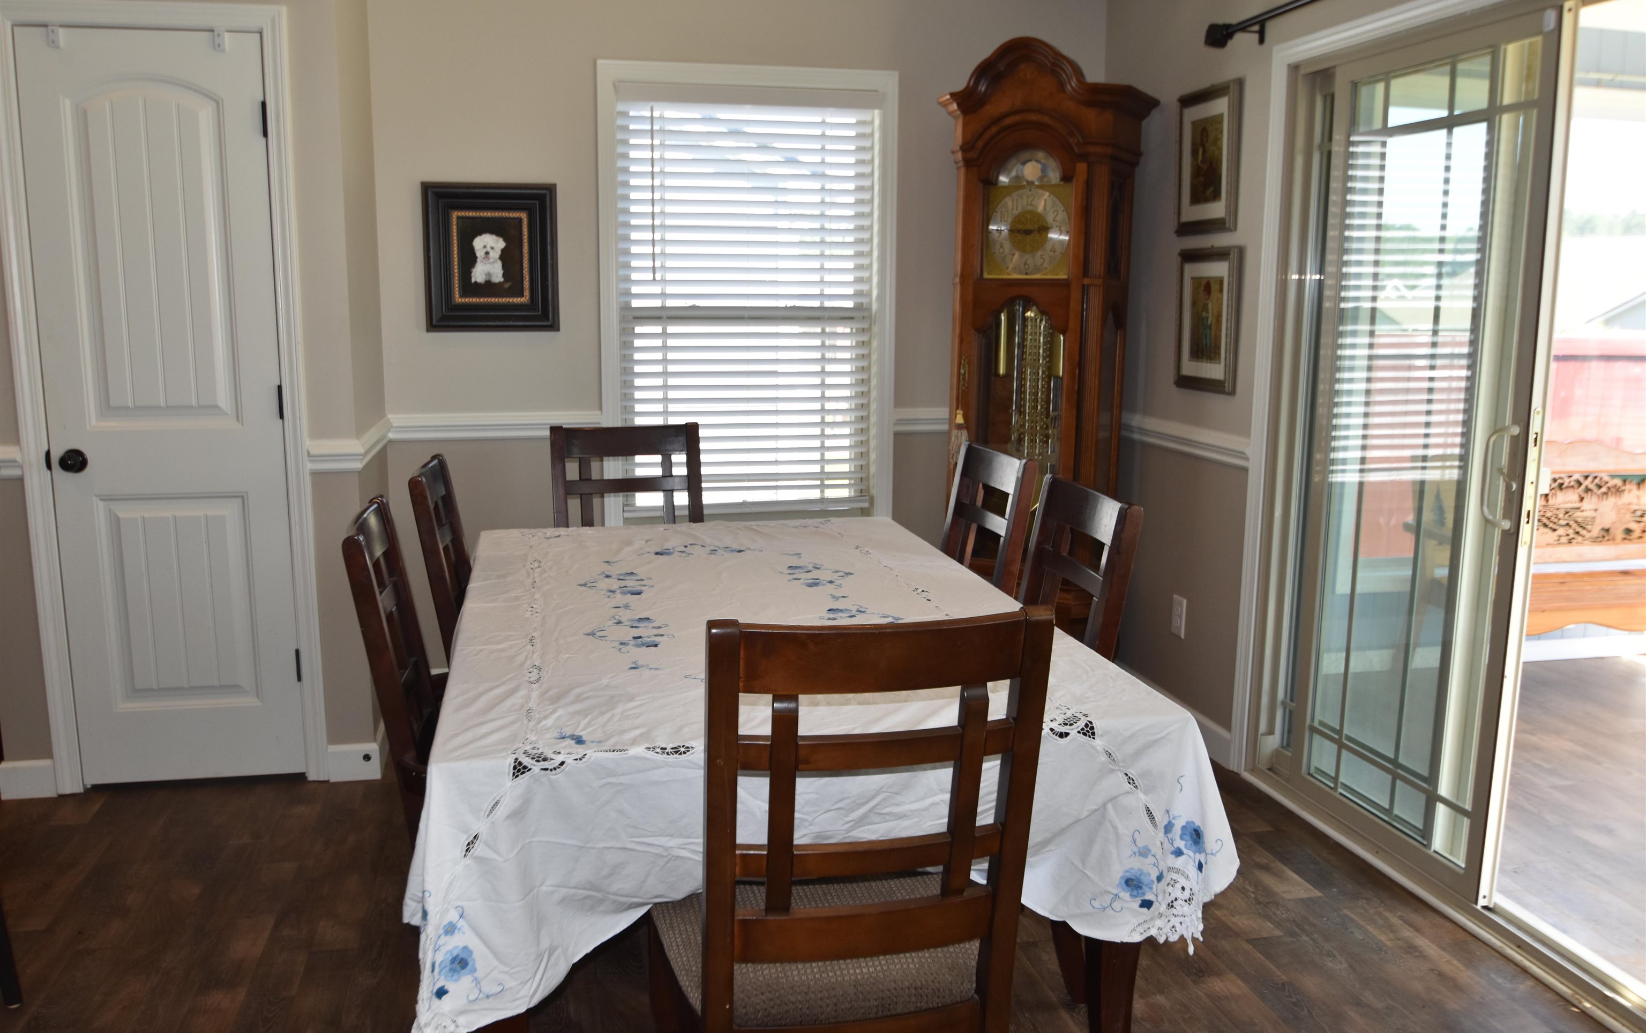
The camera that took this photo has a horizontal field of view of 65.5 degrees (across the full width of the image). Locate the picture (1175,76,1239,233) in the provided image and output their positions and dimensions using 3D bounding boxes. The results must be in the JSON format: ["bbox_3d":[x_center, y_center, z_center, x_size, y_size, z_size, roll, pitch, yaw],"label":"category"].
[{"bbox_3d":[1.149,-1.063,3.828,0.025,0.420,0.330,-2,10,-13],"label":"picture"}]

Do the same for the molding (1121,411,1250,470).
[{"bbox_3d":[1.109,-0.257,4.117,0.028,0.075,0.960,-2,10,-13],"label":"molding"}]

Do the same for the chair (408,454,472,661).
[{"bbox_3d":[-0.683,0.362,3.172,0.550,0.990,0.465,-1,10,-10],"label":"chair"}]

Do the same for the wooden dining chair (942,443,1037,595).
[{"bbox_3d":[0.208,0.326,3.414,0.550,0.990,0.465,-2,10,-14],"label":"wooden dining chair"}]

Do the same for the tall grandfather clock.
[{"bbox_3d":[0.715,-0.386,4.151,0.610,2.150,0.370,4,10,23],"label":"tall grandfather clock"}]

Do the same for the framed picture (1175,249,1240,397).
[{"bbox_3d":[1.156,-0.591,3.863,0.025,0.415,0.330,-2,10,-13],"label":"framed picture"}]

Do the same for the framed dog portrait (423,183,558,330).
[{"bbox_3d":[-1.074,-0.839,4.161,0.418,0.473,0.040,-2,10,-13],"label":"framed dog portrait"}]

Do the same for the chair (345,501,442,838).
[{"bbox_3d":[-0.572,0.481,2.473,0.550,0.990,0.465,-2,10,-11],"label":"chair"}]

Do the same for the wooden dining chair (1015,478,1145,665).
[{"bbox_3d":[0.310,0.441,2.740,0.550,0.990,0.465,-2,10,-11],"label":"wooden dining chair"}]

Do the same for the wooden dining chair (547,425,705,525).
[{"bbox_3d":[-0.520,0.258,3.789,0.465,0.990,0.550,-3,10,-18],"label":"wooden dining chair"}]

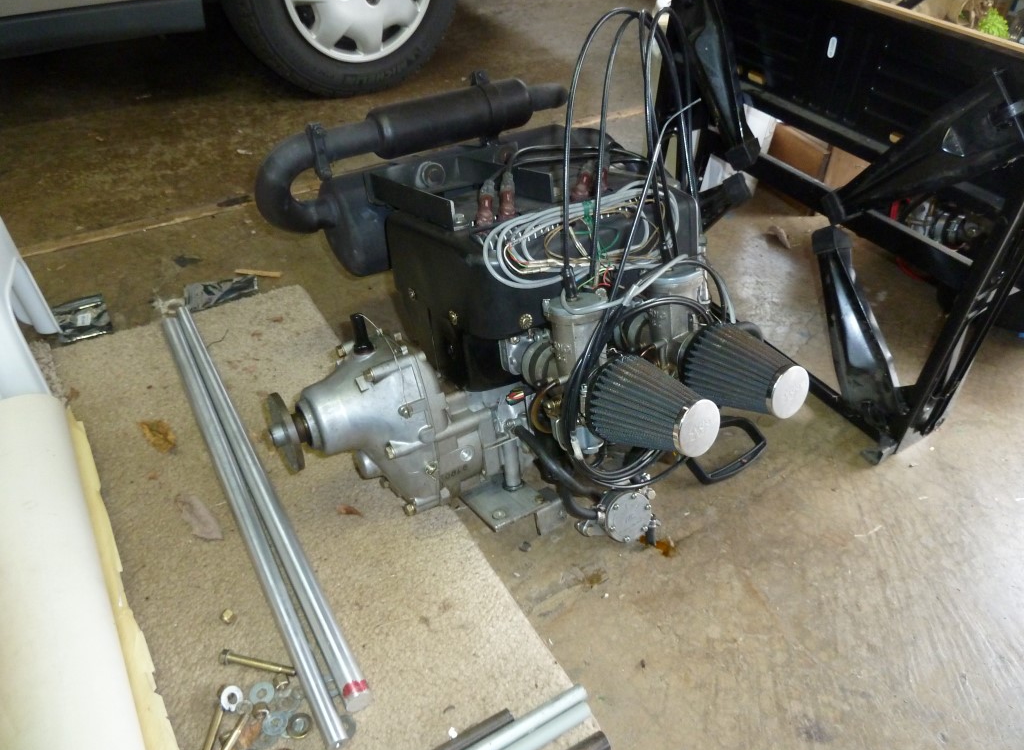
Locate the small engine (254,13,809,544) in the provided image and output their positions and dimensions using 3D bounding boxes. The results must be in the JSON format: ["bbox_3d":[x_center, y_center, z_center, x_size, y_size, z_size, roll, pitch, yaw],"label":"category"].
[{"bbox_3d":[0.005,-0.090,0.879,0.611,0.453,0.576,-18,29,-27],"label":"small engine"}]

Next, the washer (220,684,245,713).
[{"bbox_3d":[-0.267,0.309,0.705,0.022,0.003,0.022,9,49,-11],"label":"washer"}]

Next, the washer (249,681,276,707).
[{"bbox_3d":[-0.241,0.309,0.716,0.023,0.002,0.023,0,42,0],"label":"washer"}]

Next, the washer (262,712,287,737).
[{"bbox_3d":[-0.222,0.327,0.694,0.023,0.002,0.023,0,42,0],"label":"washer"}]

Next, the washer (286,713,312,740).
[{"bbox_3d":[-0.199,0.328,0.691,0.024,0.004,0.024,0,42,0],"label":"washer"}]

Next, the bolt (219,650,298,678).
[{"bbox_3d":[-0.251,0.288,0.733,0.077,0.015,0.015,8,43,7],"label":"bolt"}]

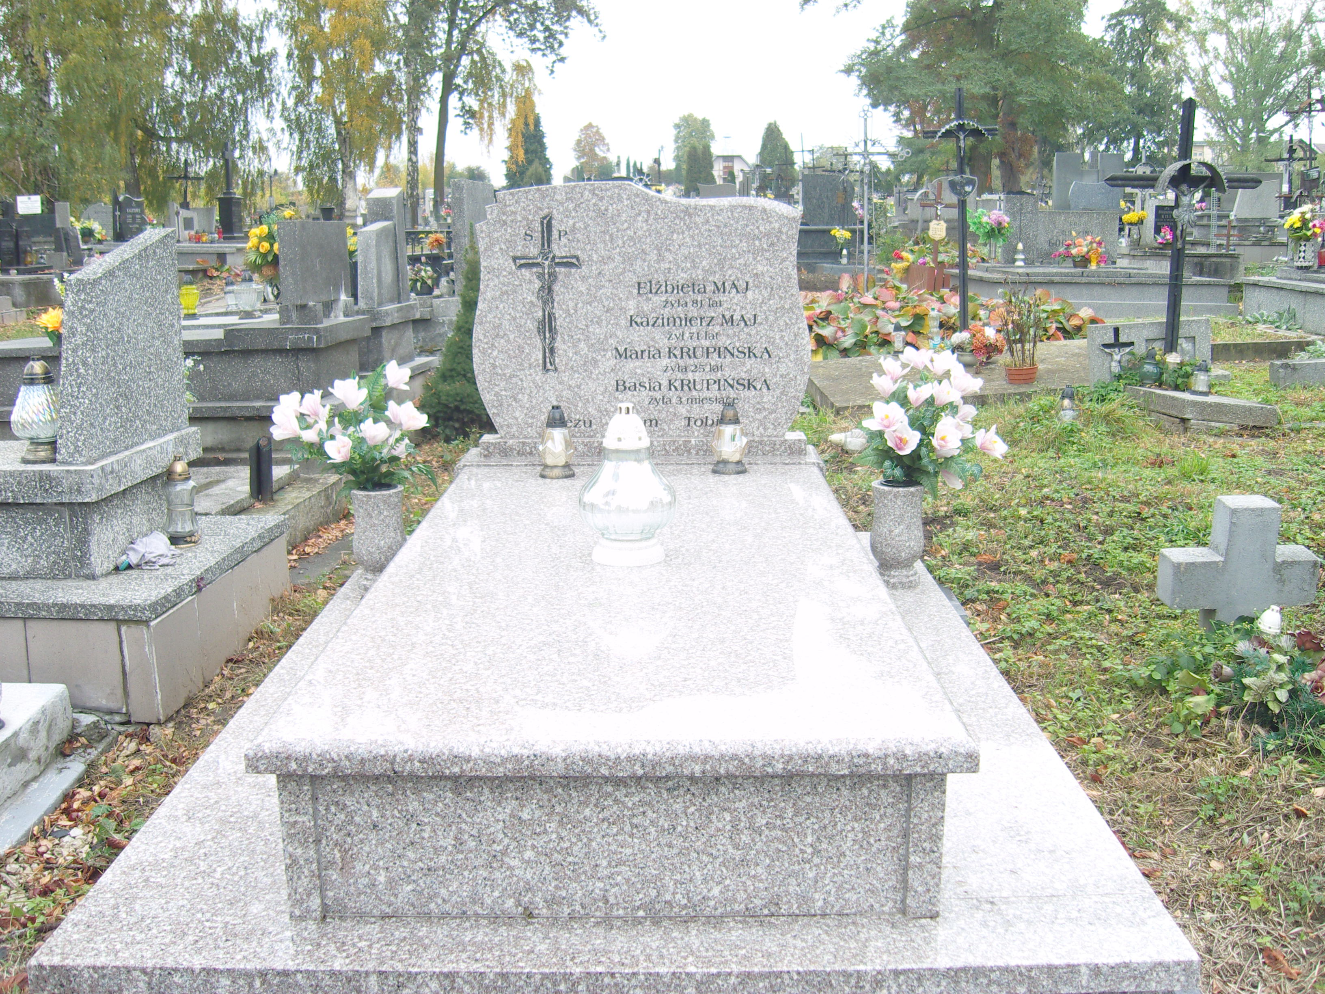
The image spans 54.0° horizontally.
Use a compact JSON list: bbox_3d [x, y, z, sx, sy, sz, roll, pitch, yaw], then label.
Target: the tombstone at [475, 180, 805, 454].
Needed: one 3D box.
[{"bbox_3d":[-0.071,-0.562,3.946,0.998,0.780,0.094,0,13,0],"label":"tombstone"}]

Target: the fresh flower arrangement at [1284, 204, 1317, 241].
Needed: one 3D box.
[{"bbox_3d":[6.374,-2.729,13.000,0.302,0.354,0.272,0,13,0],"label":"fresh flower arrangement"}]

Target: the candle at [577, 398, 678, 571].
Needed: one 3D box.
[{"bbox_3d":[-0.077,-0.035,2.844,0.214,0.343,0.214,0,13,0],"label":"candle"}]

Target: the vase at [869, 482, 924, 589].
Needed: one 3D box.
[{"bbox_3d":[0.699,0.113,3.880,0.157,0.302,0.157,0,13,0],"label":"vase"}]

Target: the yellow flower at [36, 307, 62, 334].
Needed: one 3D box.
[{"bbox_3d":[-1.741,-0.502,3.700,0.095,0.085,0.085,0,13,0],"label":"yellow flower"}]

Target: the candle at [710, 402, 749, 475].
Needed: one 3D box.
[{"bbox_3d":[0.196,-0.177,3.781,0.111,0.203,0.111,0,13,0],"label":"candle"}]

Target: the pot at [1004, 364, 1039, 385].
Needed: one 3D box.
[{"bbox_3d":[2.232,-0.763,8.100,0.205,0.105,0.205,0,13,0],"label":"pot"}]

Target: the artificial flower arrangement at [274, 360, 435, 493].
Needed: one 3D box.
[{"bbox_3d":[-0.896,-0.203,3.770,0.472,0.386,0.378,0,13,0],"label":"artificial flower arrangement"}]

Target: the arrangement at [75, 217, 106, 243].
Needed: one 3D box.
[{"bbox_3d":[-8.042,-3.756,18.300,0.440,0.370,0.380,0,13,0],"label":"arrangement"}]

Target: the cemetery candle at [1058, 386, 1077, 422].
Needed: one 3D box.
[{"bbox_3d":[2.305,-0.532,7.400,0.102,0.196,0.102,0,13,0],"label":"cemetery candle"}]

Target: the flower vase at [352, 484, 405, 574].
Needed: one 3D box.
[{"bbox_3d":[-0.785,0.117,3.600,0.154,0.291,0.154,0,13,0],"label":"flower vase"}]

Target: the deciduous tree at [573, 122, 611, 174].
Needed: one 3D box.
[{"bbox_3d":[-5.138,-23.765,95.000,3.000,7.300,3.000,0,13,0],"label":"deciduous tree"}]

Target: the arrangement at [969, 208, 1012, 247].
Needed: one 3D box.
[{"bbox_3d":[3.599,-2.957,14.300,0.467,0.412,0.420,0,13,0],"label":"arrangement"}]

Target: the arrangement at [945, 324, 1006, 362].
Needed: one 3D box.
[{"bbox_3d":[2.217,-1.087,9.200,0.427,0.262,0.278,0,13,0],"label":"arrangement"}]

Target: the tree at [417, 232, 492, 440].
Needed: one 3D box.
[{"bbox_3d":[-1.008,-0.862,6.792,0.582,1.123,0.582,0,13,0],"label":"tree"}]

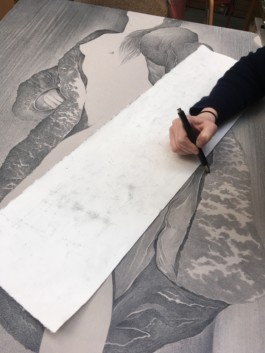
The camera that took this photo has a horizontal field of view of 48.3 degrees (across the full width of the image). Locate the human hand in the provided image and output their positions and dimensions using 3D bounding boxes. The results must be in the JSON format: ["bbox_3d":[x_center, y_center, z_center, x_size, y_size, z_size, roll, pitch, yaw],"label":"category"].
[{"bbox_3d":[0.131,-0.093,0.635,0.110,0.080,0.085,-18,59,-16],"label":"human hand"}]

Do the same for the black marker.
[{"bbox_3d":[0.129,-0.071,0.614,0.013,0.155,0.013,-25,25,13],"label":"black marker"}]

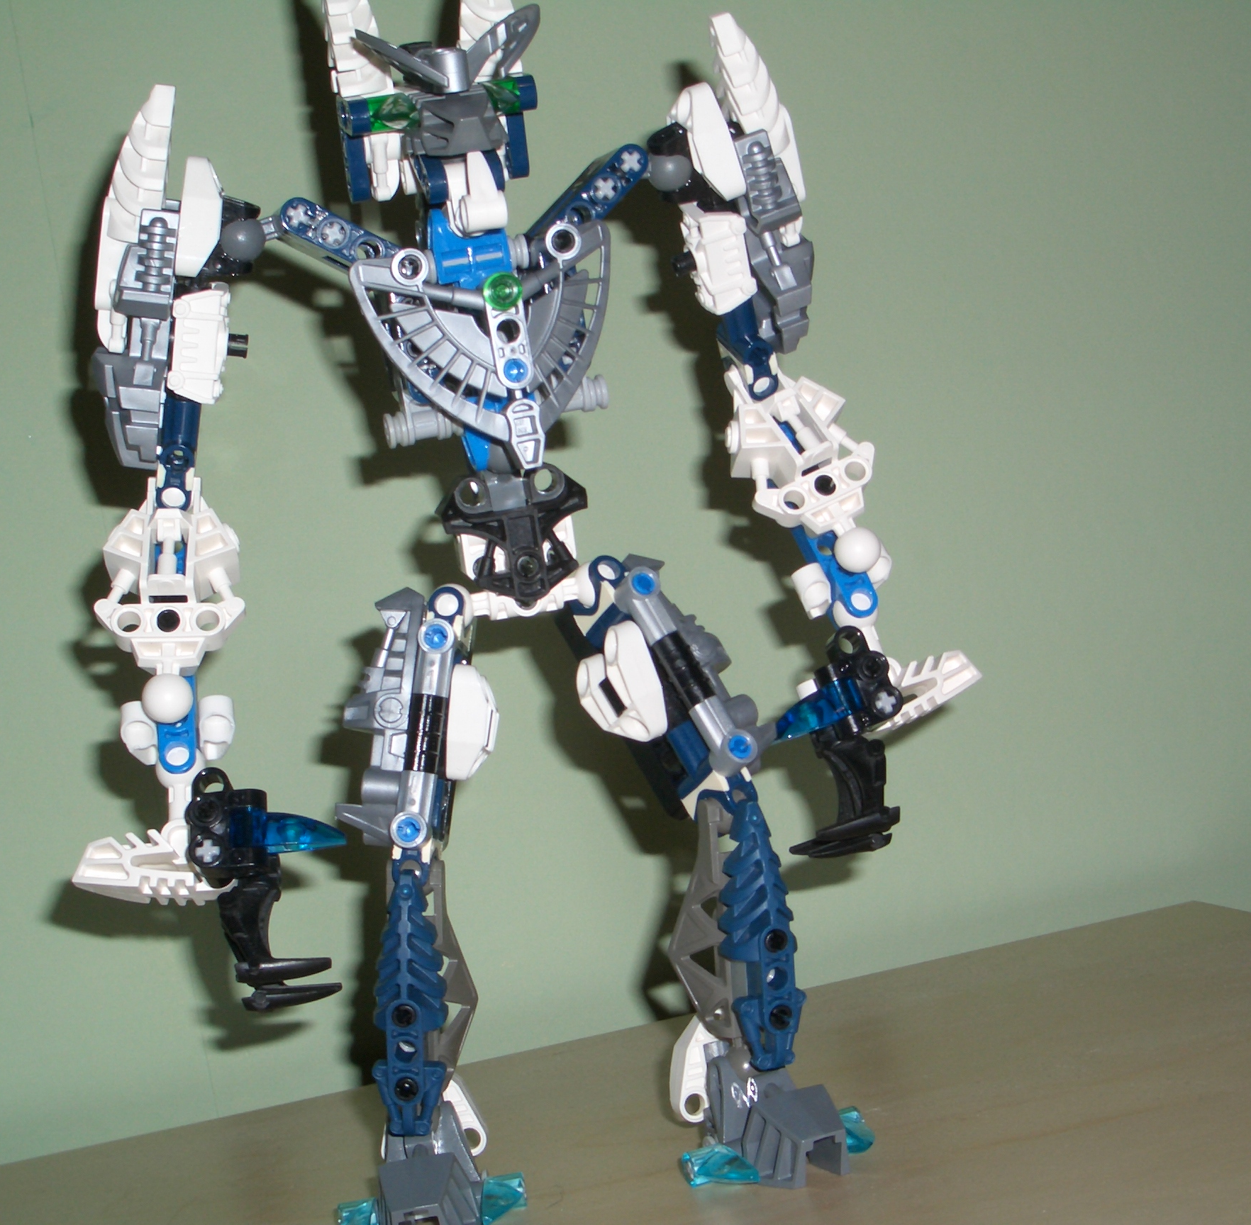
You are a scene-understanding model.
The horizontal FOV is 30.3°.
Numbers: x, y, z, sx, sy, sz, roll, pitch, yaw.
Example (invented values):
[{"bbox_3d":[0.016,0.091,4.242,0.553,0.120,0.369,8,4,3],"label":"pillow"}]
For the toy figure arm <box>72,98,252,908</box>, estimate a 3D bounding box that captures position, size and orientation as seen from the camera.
[{"bbox_3d":[-0.094,-0.023,0.471,0.036,0.163,0.040,-2,0,-8],"label":"toy figure arm"}]

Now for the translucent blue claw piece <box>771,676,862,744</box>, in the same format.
[{"bbox_3d":[0.041,0.020,0.484,0.023,0.009,0.008,-17,0,-28],"label":"translucent blue claw piece"}]

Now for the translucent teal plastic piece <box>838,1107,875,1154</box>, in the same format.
[{"bbox_3d":[0.044,0.107,0.476,0.009,0.009,0.021,-10,0,-15],"label":"translucent teal plastic piece"}]

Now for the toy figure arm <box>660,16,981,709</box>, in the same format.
[{"bbox_3d":[0.041,-0.053,0.498,0.045,0.154,0.040,-11,0,-18],"label":"toy figure arm"}]

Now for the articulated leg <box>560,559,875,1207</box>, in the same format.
[{"bbox_3d":[0.019,0.054,0.480,0.043,0.133,0.052,-10,0,-14],"label":"articulated leg"}]

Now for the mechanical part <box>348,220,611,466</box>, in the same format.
[{"bbox_3d":[-0.027,-0.054,0.466,0.053,0.046,0.025,-10,0,-13],"label":"mechanical part"}]

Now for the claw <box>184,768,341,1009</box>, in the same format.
[{"bbox_3d":[-0.073,0.056,0.463,0.031,0.048,0.022,-1,0,-3],"label":"claw"}]

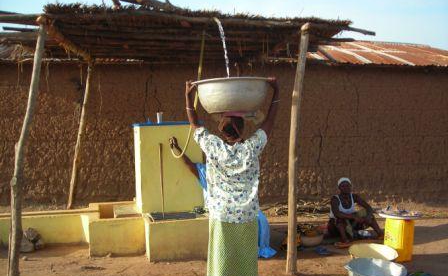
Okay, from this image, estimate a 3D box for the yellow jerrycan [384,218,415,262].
[{"bbox_3d":[1.936,1.110,5.446,0.220,0.440,0.260,-2,3,-40],"label":"yellow jerrycan"}]

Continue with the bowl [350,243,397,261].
[{"bbox_3d":[1.515,1.253,5.021,0.490,0.170,0.490,6,5,0],"label":"bowl"}]

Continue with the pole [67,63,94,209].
[{"bbox_3d":[-2.141,0.095,7.200,0.100,2.450,0.090,8,0,0],"label":"pole"}]

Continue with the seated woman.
[{"bbox_3d":[1.690,0.906,6.320,0.630,0.790,0.700,-1,2,-5],"label":"seated woman"}]

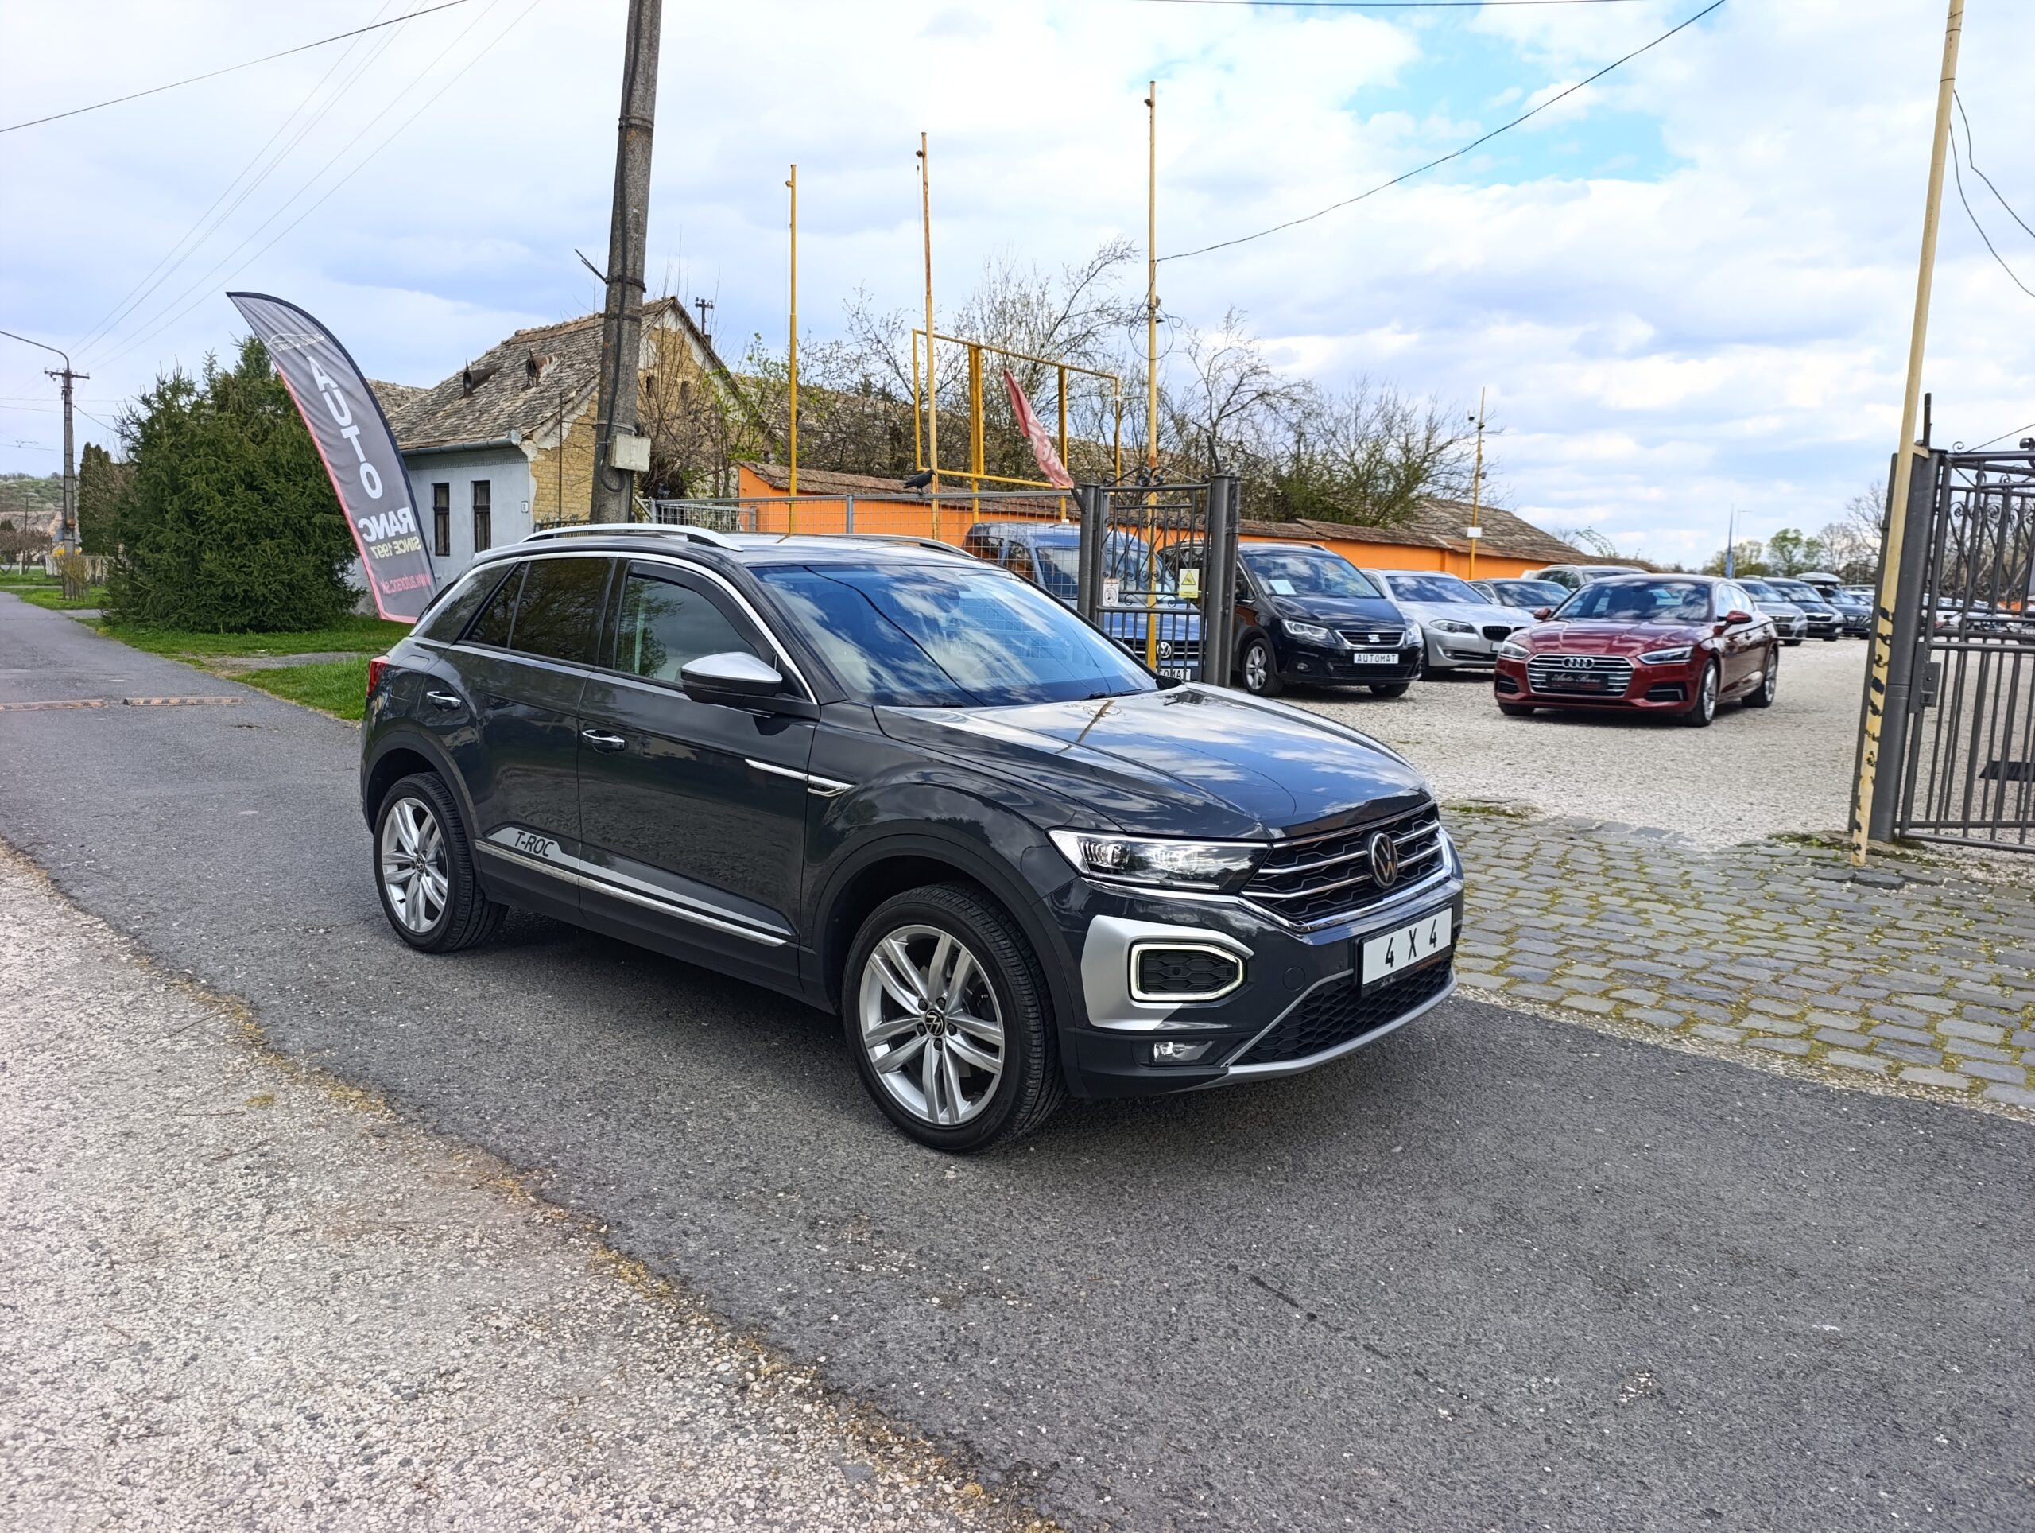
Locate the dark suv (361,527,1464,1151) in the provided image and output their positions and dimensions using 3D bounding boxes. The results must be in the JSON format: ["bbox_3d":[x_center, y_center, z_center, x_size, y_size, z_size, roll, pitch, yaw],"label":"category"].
[{"bbox_3d":[-0.624,-0.034,4.725,4.230,1.570,1.880,8,10,39],"label":"dark suv"}]

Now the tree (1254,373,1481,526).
[{"bbox_3d":[8.512,-6.375,33.426,5.400,6.180,5.000,1,8,0],"label":"tree"}]

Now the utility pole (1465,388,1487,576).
[{"bbox_3d":[8.811,-4.780,26.344,0.300,4.990,0.250,1,8,0],"label":"utility pole"}]

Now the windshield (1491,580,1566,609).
[{"bbox_3d":[9.168,-2.991,23.700,1.400,0.430,0.760,0,8,-12],"label":"windshield"}]

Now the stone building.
[{"bbox_3d":[-11.768,-7.498,33.857,10.600,7.470,6.800,9,11,43],"label":"stone building"}]

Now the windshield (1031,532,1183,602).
[{"bbox_3d":[0.968,-2.028,14.100,1.480,0.620,0.720,-1,8,-14],"label":"windshield"}]

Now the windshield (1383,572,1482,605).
[{"bbox_3d":[6.117,-2.556,19.700,1.450,0.440,0.780,0,8,-12],"label":"windshield"}]

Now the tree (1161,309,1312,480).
[{"bbox_3d":[4.444,-6.054,28.465,3.400,6.730,3.300,1,8,0],"label":"tree"}]

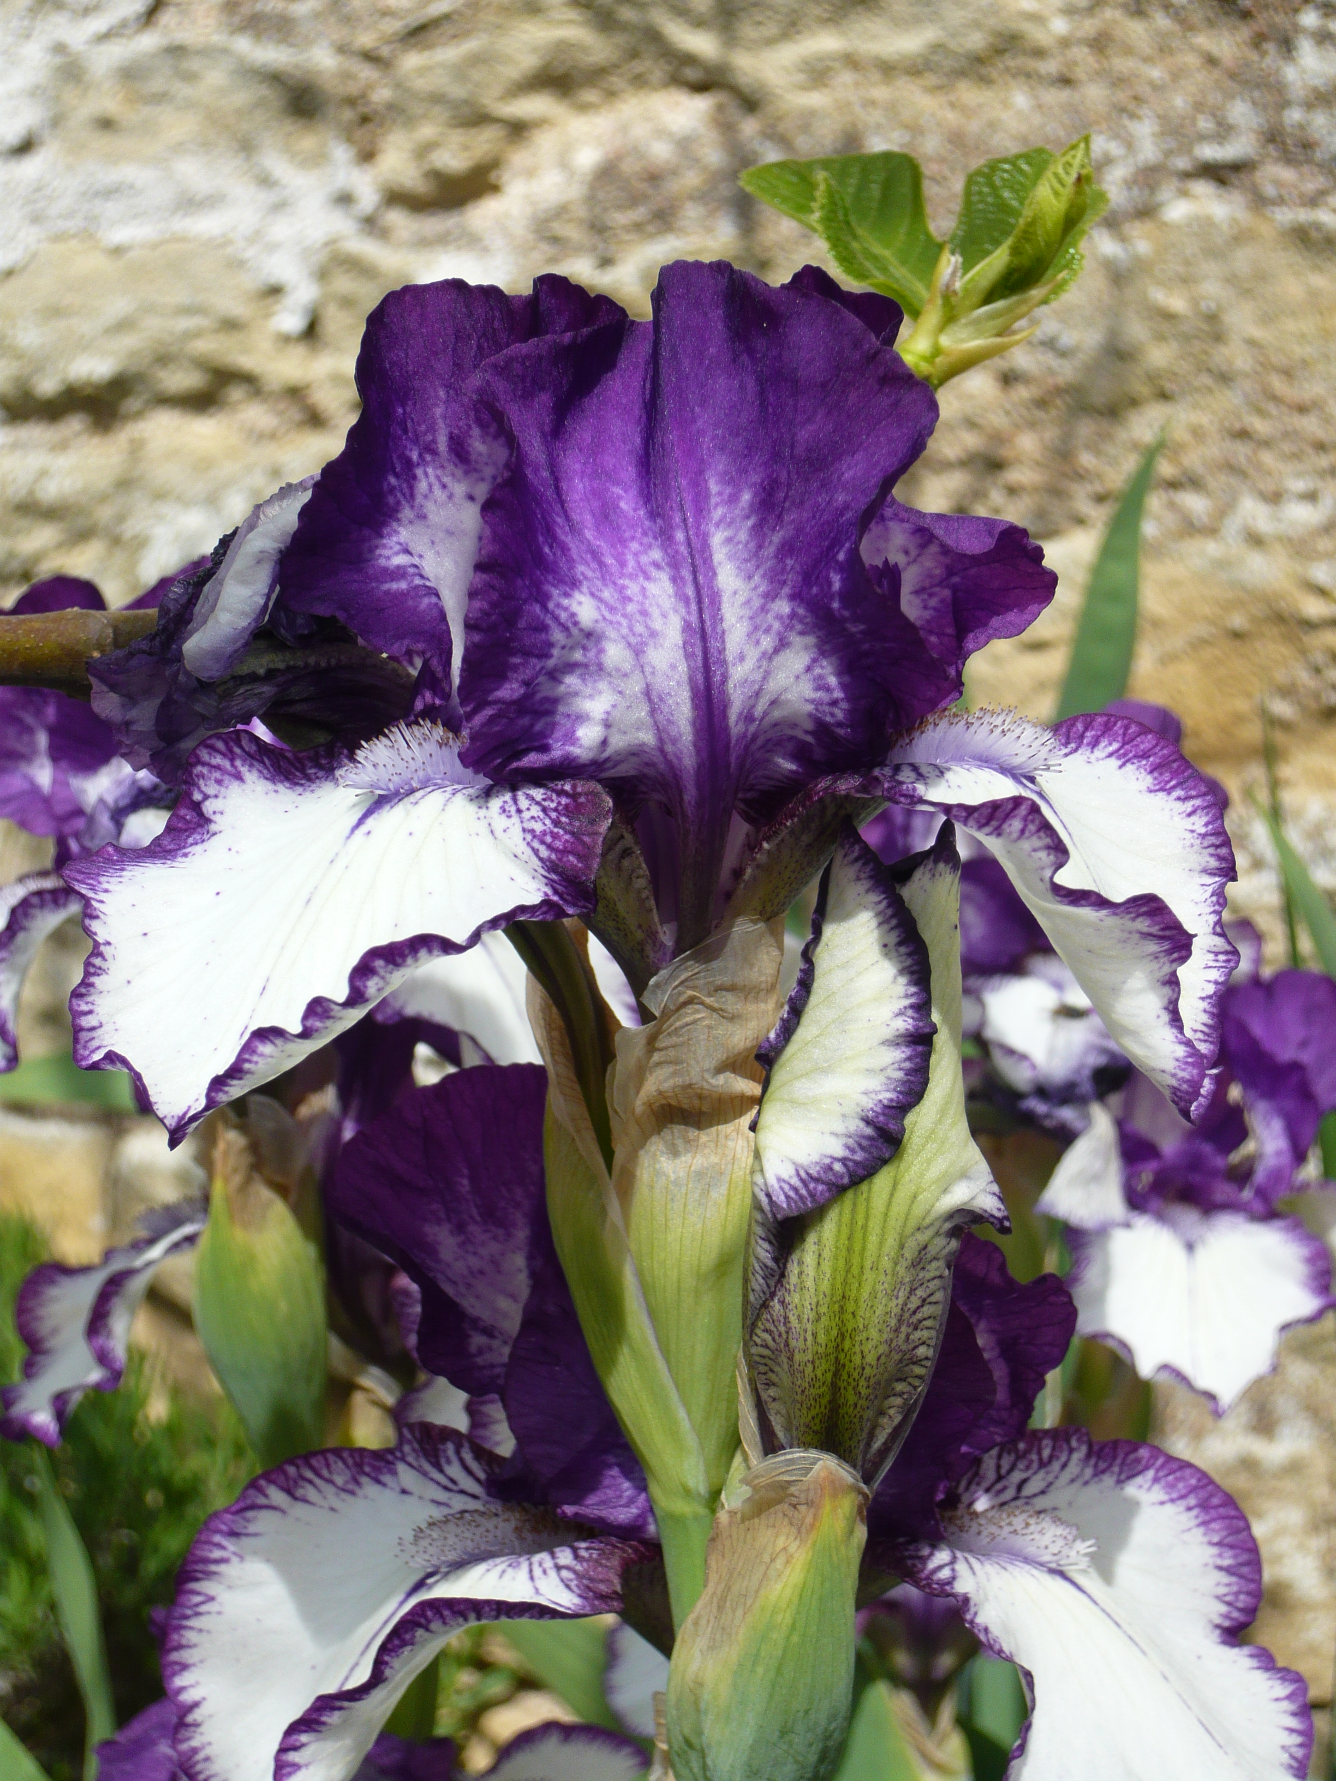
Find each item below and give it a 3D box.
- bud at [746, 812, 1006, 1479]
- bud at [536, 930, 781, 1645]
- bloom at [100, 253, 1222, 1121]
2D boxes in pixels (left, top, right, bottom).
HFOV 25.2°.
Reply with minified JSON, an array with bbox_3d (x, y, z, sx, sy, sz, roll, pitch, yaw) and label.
[{"bbox_3d":[0.026,0.034,0.380,0.032,0.084,0.031,0,9,0],"label":"bud"},{"bbox_3d":[-0.001,0.049,0.385,0.032,0.090,0.027,0,9,0],"label":"bud"},{"bbox_3d":[-0.003,-0.025,0.390,0.147,0.112,0.135,0,9,0],"label":"bloom"}]

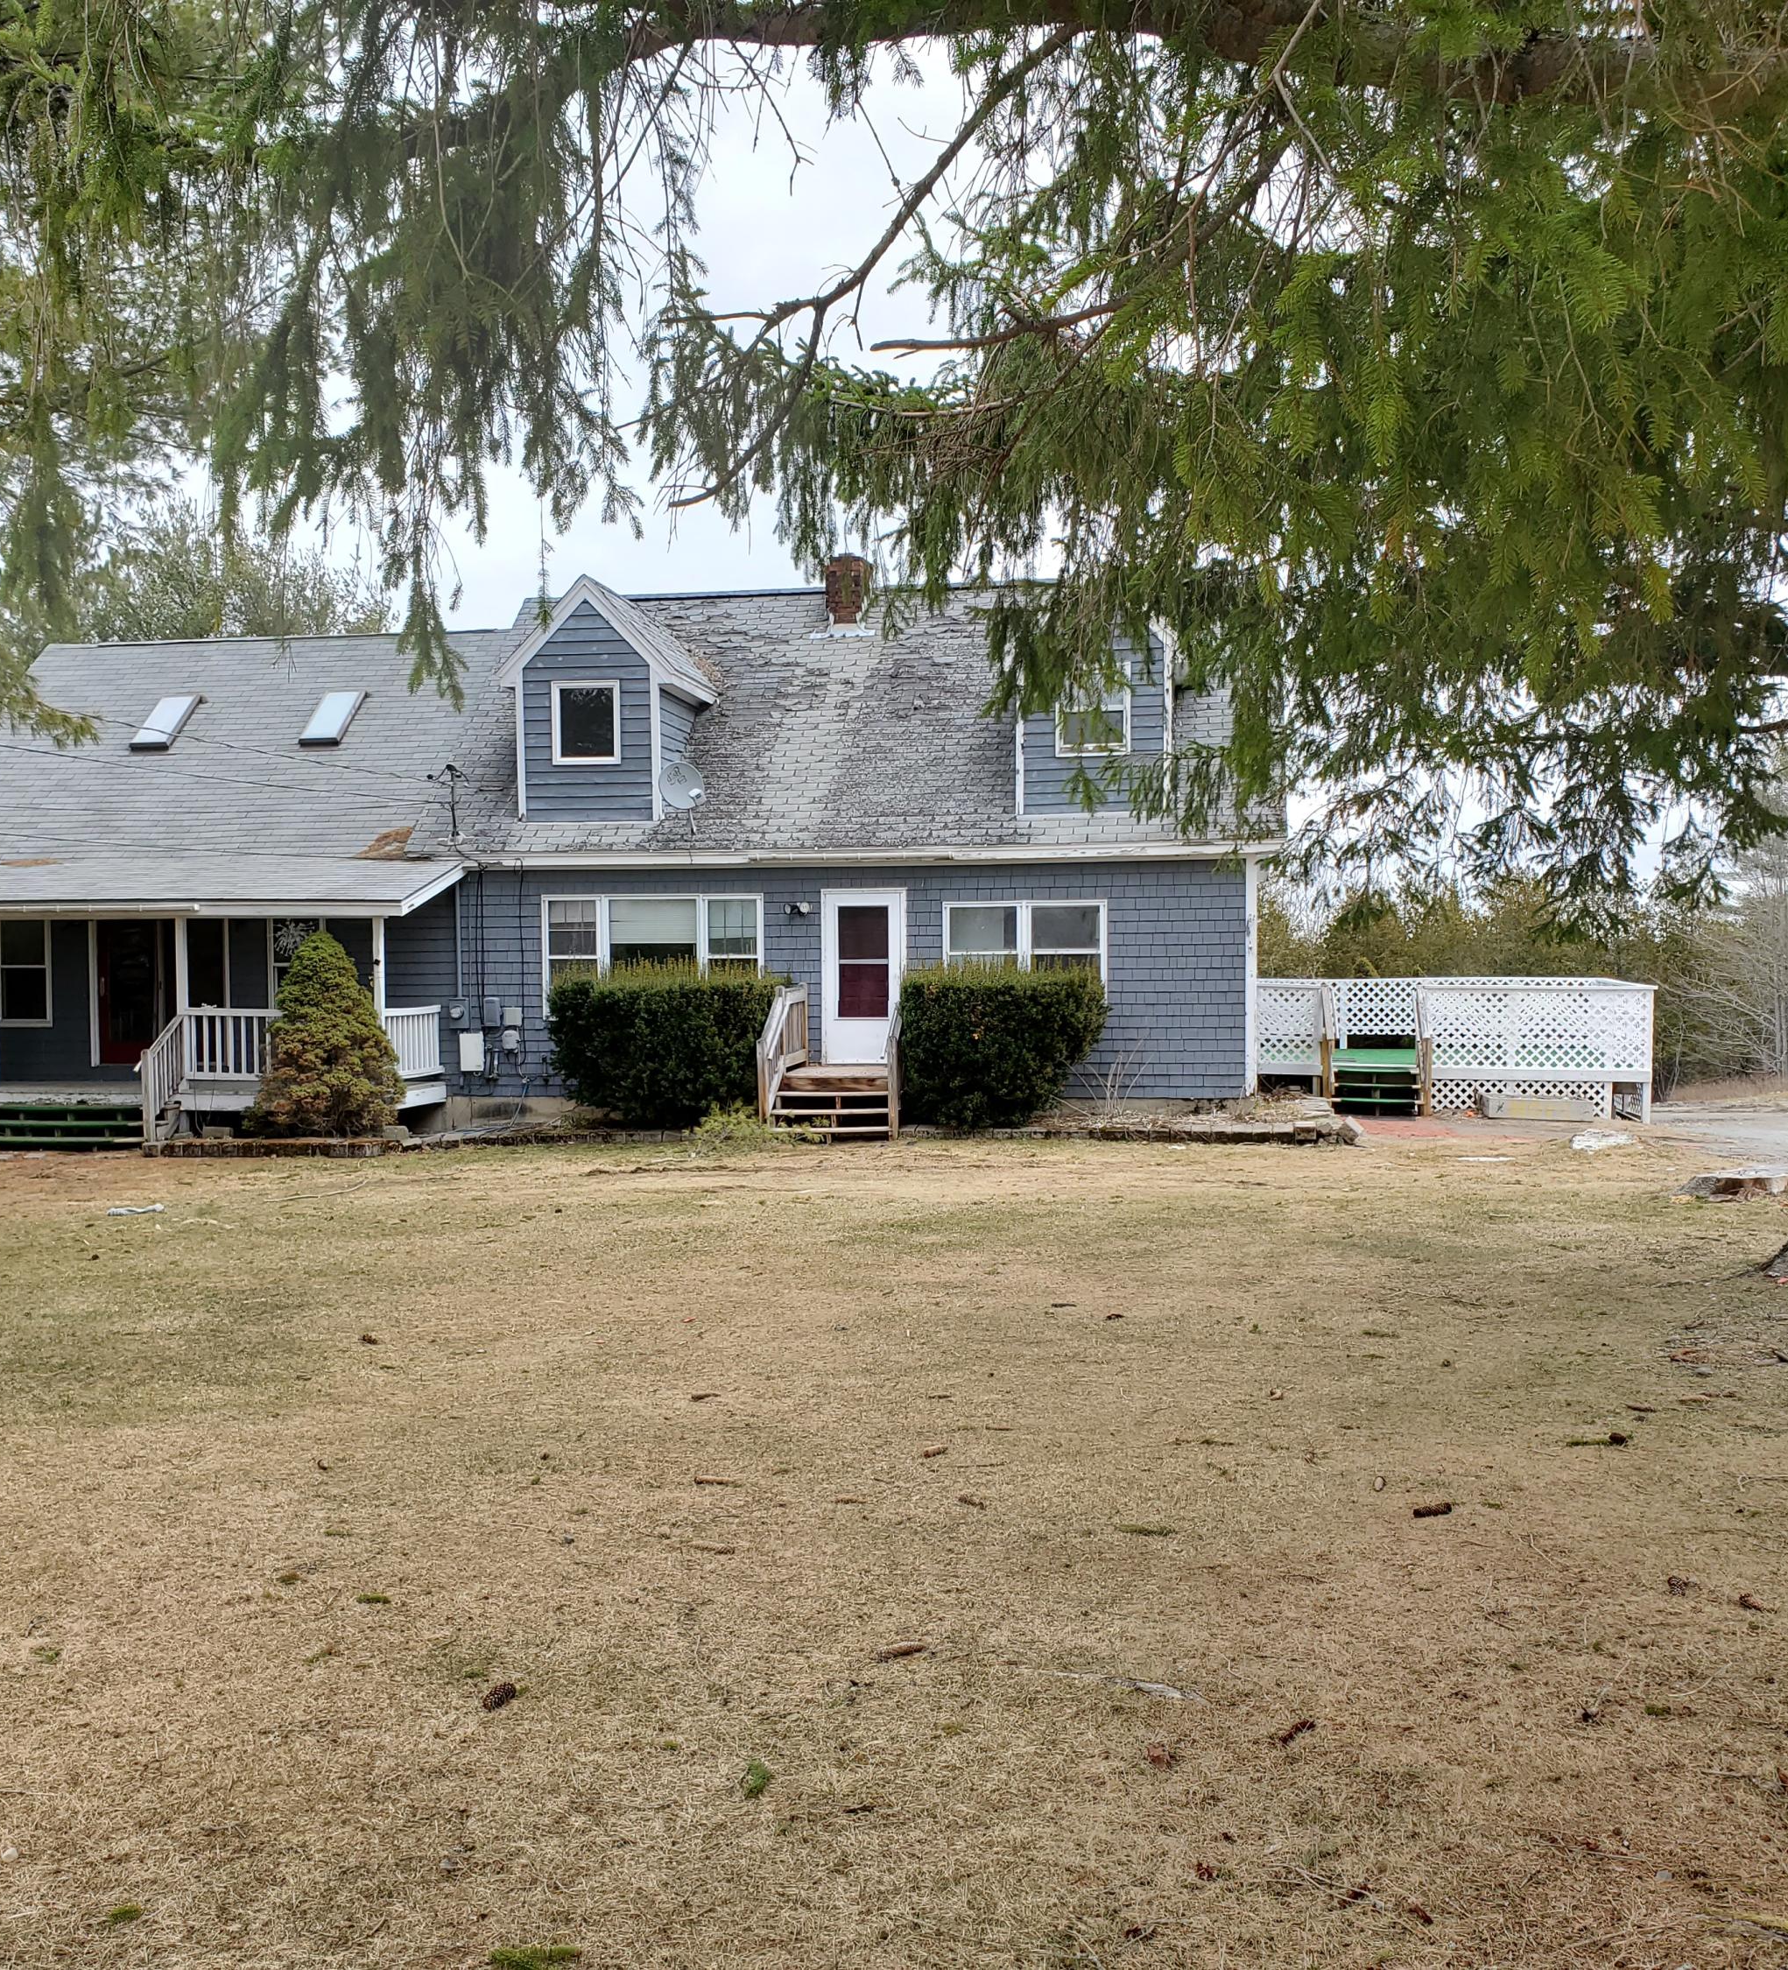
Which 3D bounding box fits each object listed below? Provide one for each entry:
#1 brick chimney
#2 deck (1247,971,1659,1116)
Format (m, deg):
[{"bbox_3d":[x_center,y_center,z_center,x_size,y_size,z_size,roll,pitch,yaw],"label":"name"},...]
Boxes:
[{"bbox_3d":[-0.604,-5.339,26.912,0.540,0.982,0.550,0,2,10],"label":"brick chimney"},{"bbox_3d":[6.792,0.738,24.624,4.500,1.570,3.600,0,2,10],"label":"deck"}]

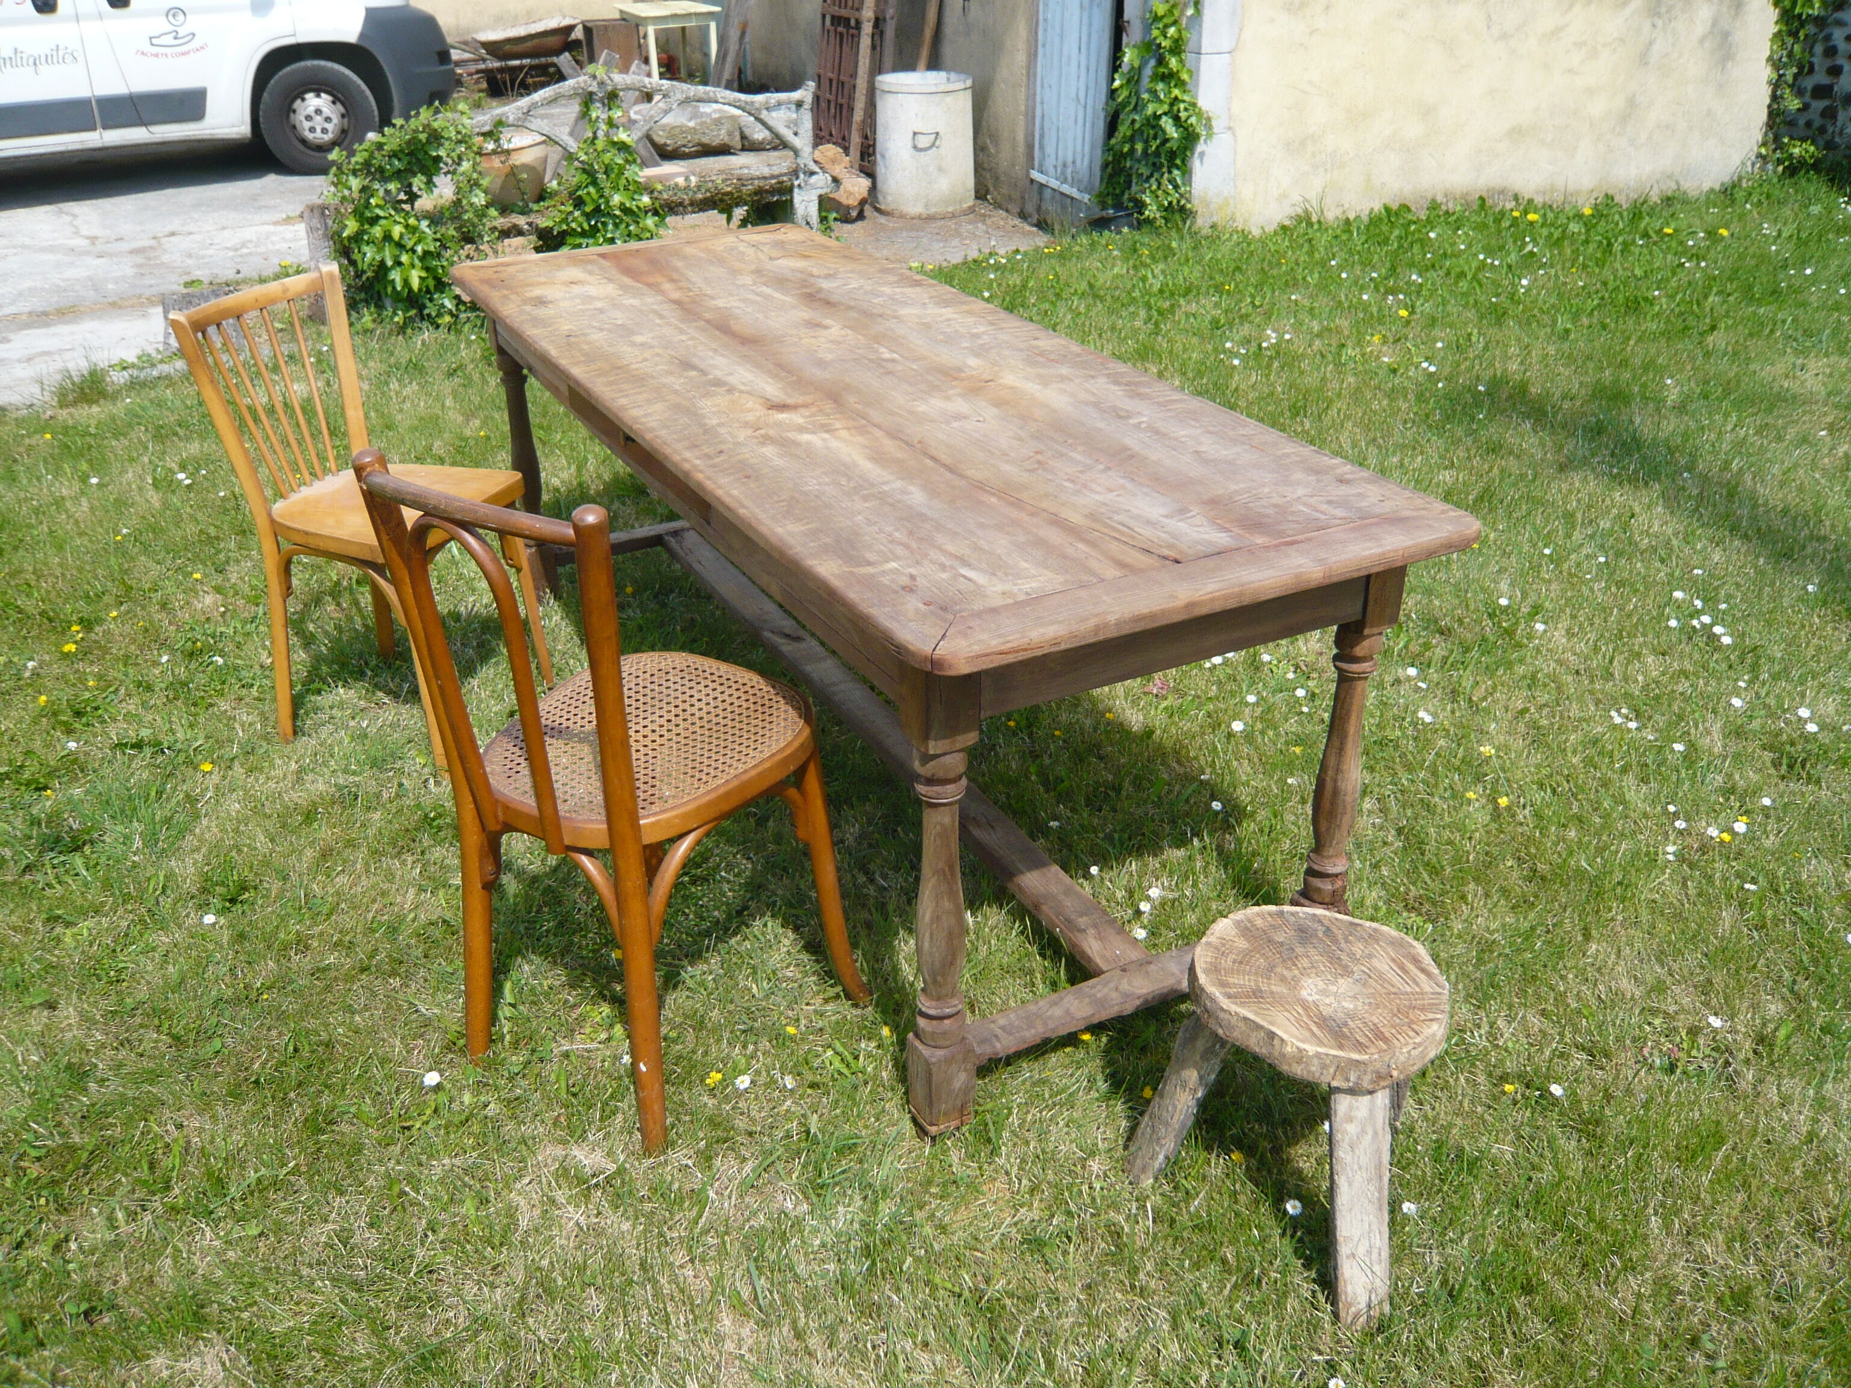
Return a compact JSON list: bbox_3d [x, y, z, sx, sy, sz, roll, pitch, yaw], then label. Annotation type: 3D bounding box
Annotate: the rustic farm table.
[{"bbox_3d":[-0.143,-0.223,2.686,0.809,0.760,2.080,-15,32,-25],"label":"rustic farm table"}]

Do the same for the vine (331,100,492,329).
[{"bbox_3d":[-1.982,-1.872,5.753,0.600,0.750,0.520,-9,30,-16],"label":"vine"}]

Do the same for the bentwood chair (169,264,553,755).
[{"bbox_3d":[-1.030,-0.319,2.801,0.445,0.820,0.435,9,30,16],"label":"bentwood chair"}]

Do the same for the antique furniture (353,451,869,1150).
[{"bbox_3d":[-0.383,0.081,1.989,0.470,0.890,0.485,16,32,27],"label":"antique furniture"}]

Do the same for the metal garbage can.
[{"bbox_3d":[-0.006,-2.826,7.681,0.510,0.630,0.510,0,28,0],"label":"metal garbage can"}]

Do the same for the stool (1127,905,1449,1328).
[{"bbox_3d":[0.452,0.491,1.788,0.355,0.360,0.345,0,28,0],"label":"stool"}]

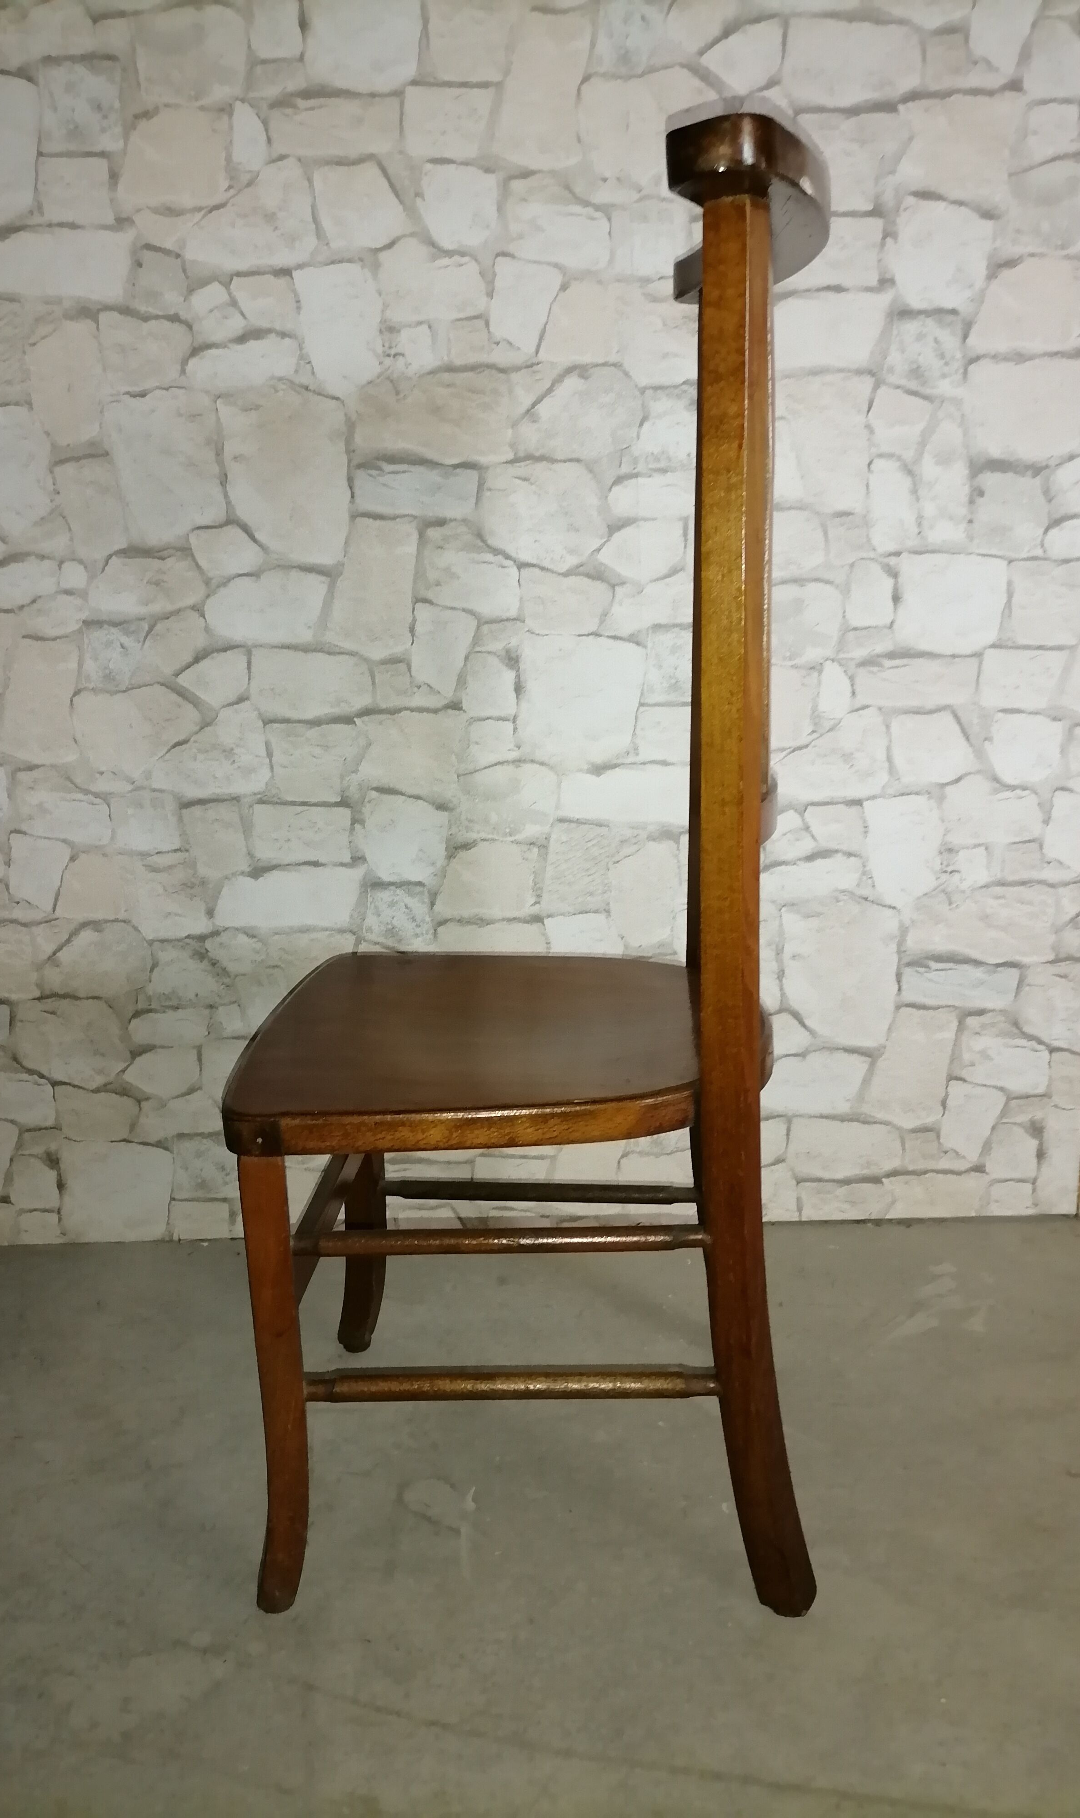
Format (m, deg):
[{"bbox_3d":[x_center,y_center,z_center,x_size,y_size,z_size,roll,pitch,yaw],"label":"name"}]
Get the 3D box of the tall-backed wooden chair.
[{"bbox_3d":[-0.005,0.002,1.011,0.434,0.945,0.364,-1,15,6],"label":"tall-backed wooden chair"}]

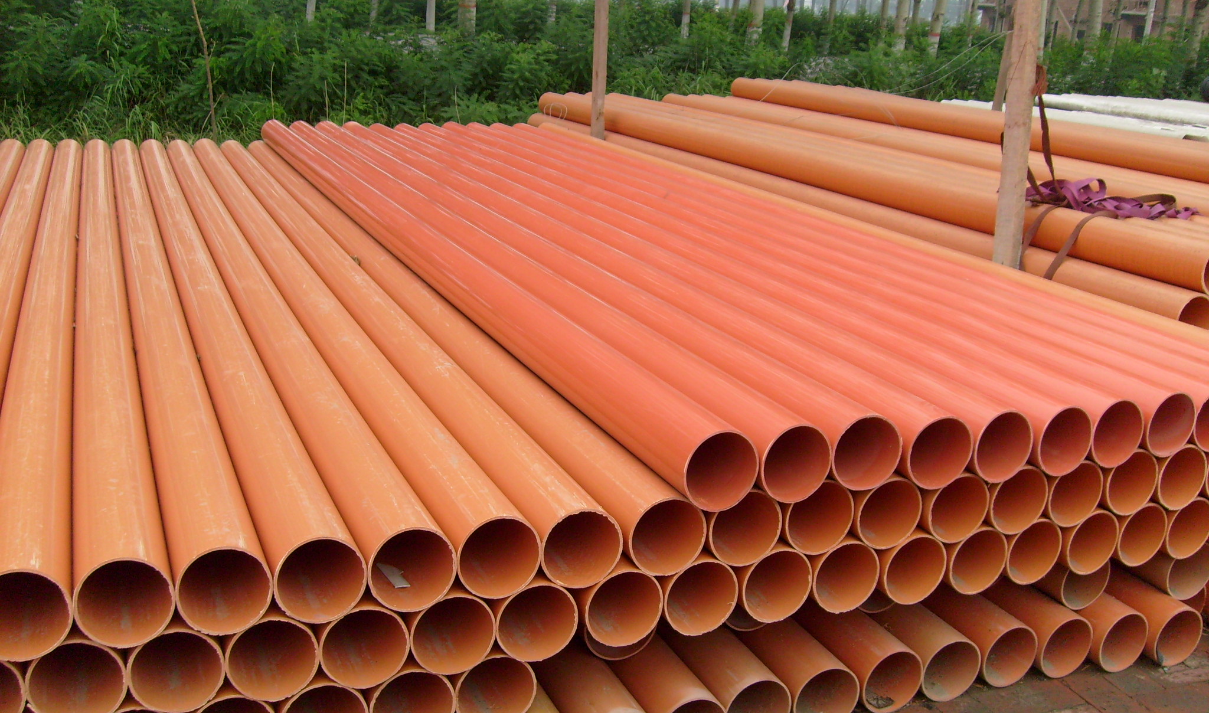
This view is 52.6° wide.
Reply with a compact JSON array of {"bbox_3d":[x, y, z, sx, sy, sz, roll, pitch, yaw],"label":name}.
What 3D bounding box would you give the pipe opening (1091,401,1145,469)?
[{"bbox_3d":[1.162,0.166,2.858,0.166,0.166,0.100,-5,17,-23],"label":"pipe opening"}]

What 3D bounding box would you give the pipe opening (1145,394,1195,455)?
[{"bbox_3d":[1.336,0.151,2.966,0.166,0.166,0.100,-5,17,-23],"label":"pipe opening"}]

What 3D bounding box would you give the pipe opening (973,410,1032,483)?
[{"bbox_3d":[0.851,0.184,2.708,0.166,0.166,0.100,-5,17,-23],"label":"pipe opening"}]

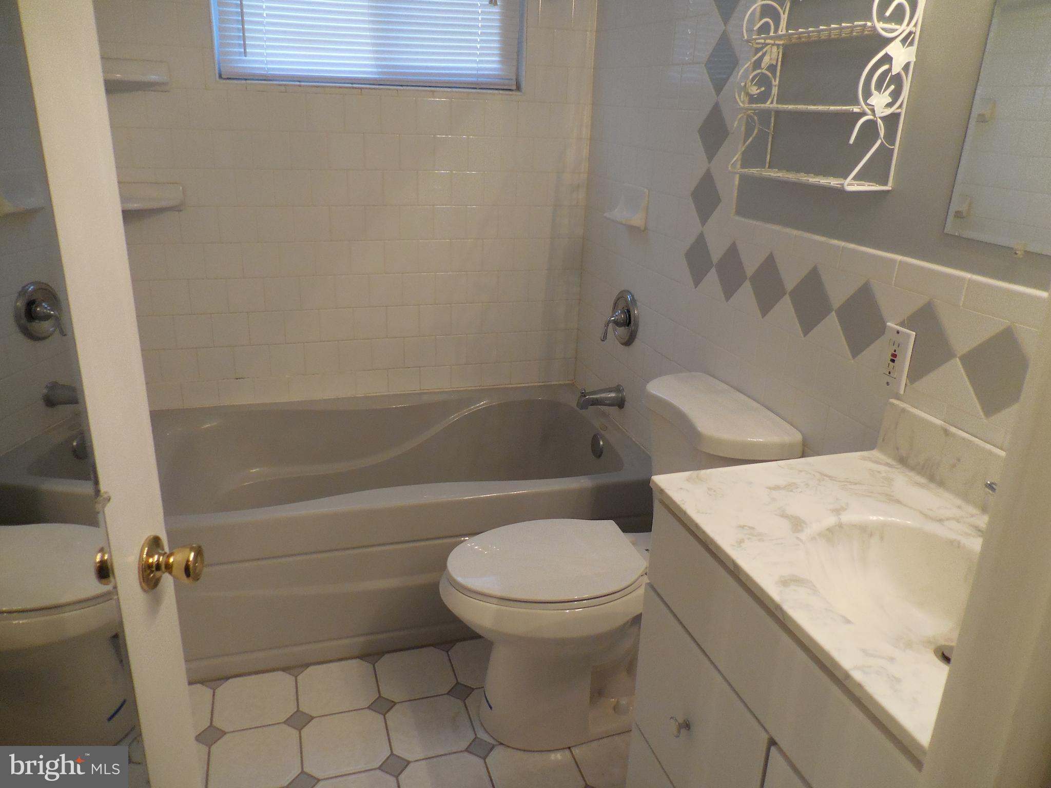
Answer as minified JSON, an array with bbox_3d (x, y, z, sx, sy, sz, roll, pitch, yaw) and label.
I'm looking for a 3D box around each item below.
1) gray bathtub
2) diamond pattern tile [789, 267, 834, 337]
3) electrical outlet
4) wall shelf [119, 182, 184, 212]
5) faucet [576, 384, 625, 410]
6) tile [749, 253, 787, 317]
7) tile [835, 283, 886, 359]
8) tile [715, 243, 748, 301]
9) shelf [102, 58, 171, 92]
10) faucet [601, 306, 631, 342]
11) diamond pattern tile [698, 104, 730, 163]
[{"bbox_3d":[-0.427,0.365,2.425,1.524,0.474,0.810,-4,22,-17],"label":"gray bathtub"},{"bbox_3d":[0.571,-0.183,1.517,0.010,0.147,0.147,-4,22,-17],"label":"diamond pattern tile"},{"bbox_3d":[0.664,-0.064,1.360,0.010,0.114,0.070,-4,22,-17],"label":"electrical outlet"},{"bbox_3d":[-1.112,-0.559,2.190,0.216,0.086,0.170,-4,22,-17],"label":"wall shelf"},{"bbox_3d":[0.243,0.017,2.486,0.161,0.083,0.064,-4,22,-17],"label":"faucet"},{"bbox_3d":[0.527,-0.235,1.651,0.010,0.147,0.147,-4,22,-17],"label":"tile"},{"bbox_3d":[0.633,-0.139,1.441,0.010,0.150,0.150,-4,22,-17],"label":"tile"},{"bbox_3d":[0.484,-0.285,1.783,0.010,0.147,0.147,-4,22,-17],"label":"tile"},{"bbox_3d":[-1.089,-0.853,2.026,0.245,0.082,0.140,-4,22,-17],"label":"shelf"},{"bbox_3d":[0.277,-0.216,2.343,0.075,0.105,0.056,-4,22,-17],"label":"faucet"},{"bbox_3d":[0.450,-0.623,1.810,0.010,0.147,0.147,-4,22,-17],"label":"diamond pattern tile"}]

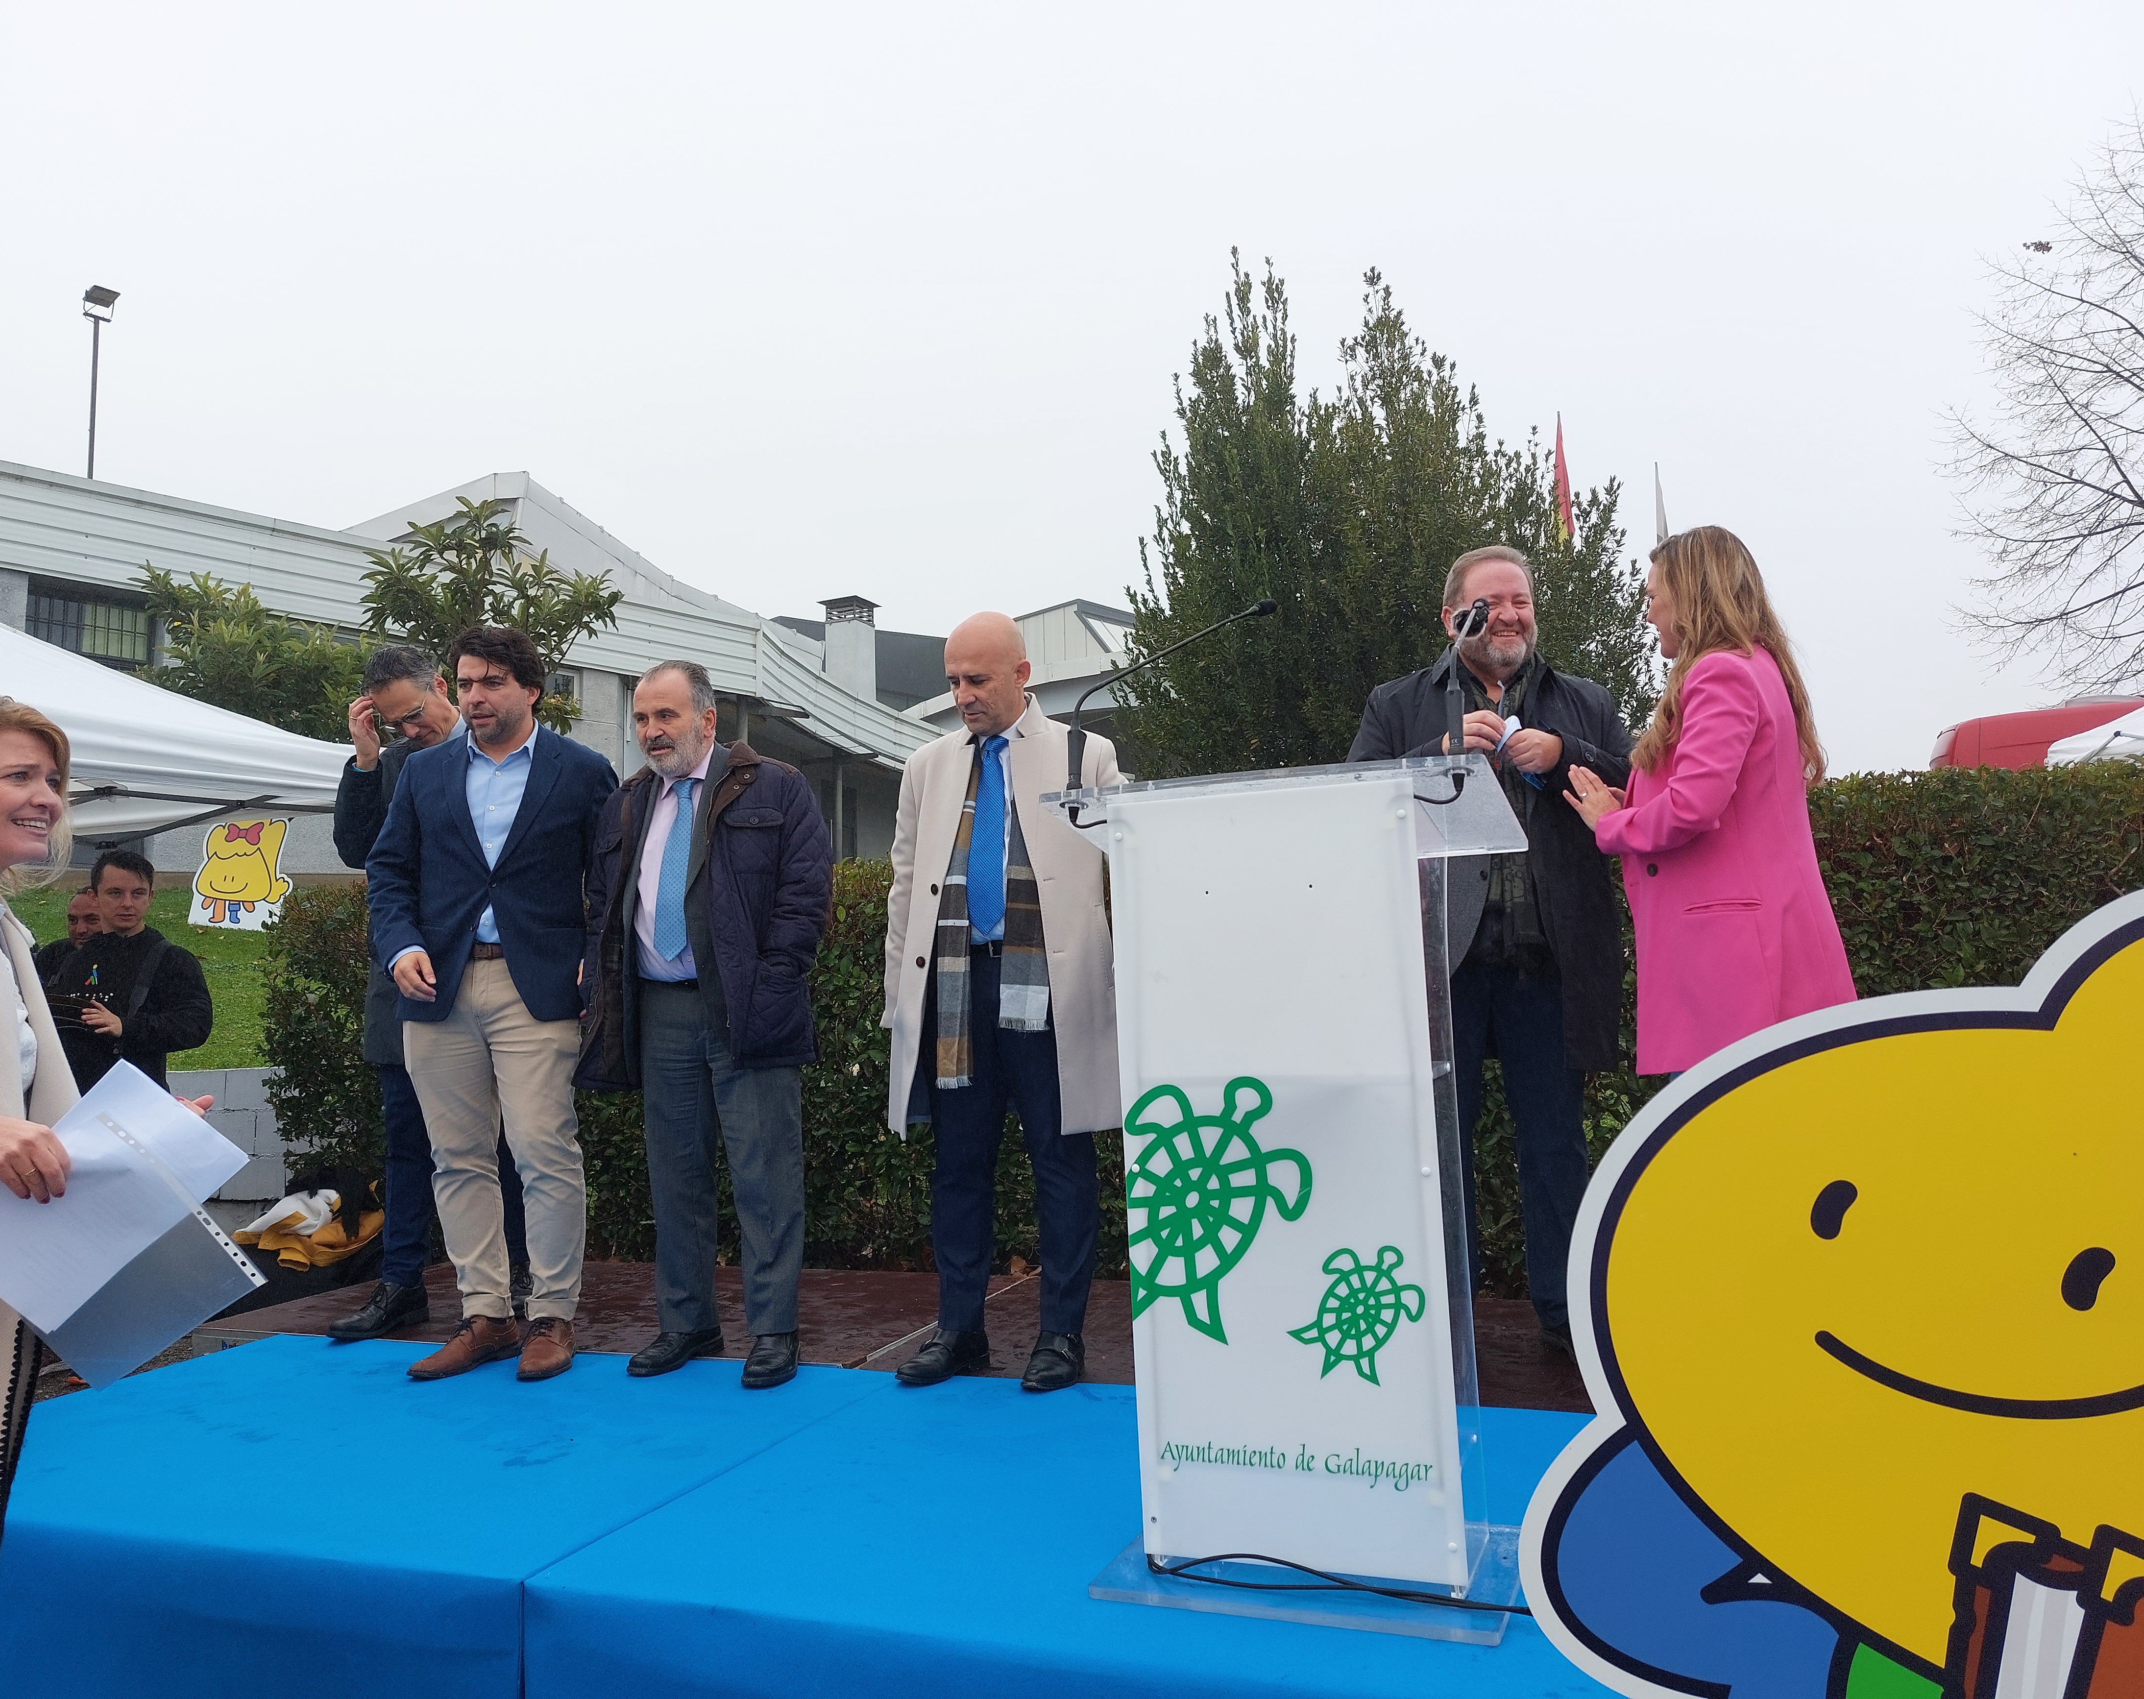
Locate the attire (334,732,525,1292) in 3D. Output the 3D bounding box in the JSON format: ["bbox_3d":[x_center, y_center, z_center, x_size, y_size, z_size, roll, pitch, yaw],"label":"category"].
[{"bbox_3d":[-1.710,0.430,4.420,0.500,1.500,0.360,-4,-5,22],"label":"attire"}]

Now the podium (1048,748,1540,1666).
[{"bbox_3d":[0.356,0.484,2.531,0.680,1.197,0.480,-4,-3,23],"label":"podium"}]

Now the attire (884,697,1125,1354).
[{"bbox_3d":[-0.140,0.395,3.760,0.500,1.480,0.340,-4,-5,23],"label":"attire"}]

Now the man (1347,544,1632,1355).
[{"bbox_3d":[0.950,0.195,3.720,0.600,1.800,0.400,-2,-4,6],"label":"man"}]

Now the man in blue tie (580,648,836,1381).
[{"bbox_3d":[-0.875,0.387,3.916,0.560,1.687,0.420,-3,-4,12],"label":"man in blue tie"}]

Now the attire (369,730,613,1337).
[{"bbox_3d":[-1.426,0.425,4.025,0.580,1.469,0.360,-2,-4,-3],"label":"attire"}]

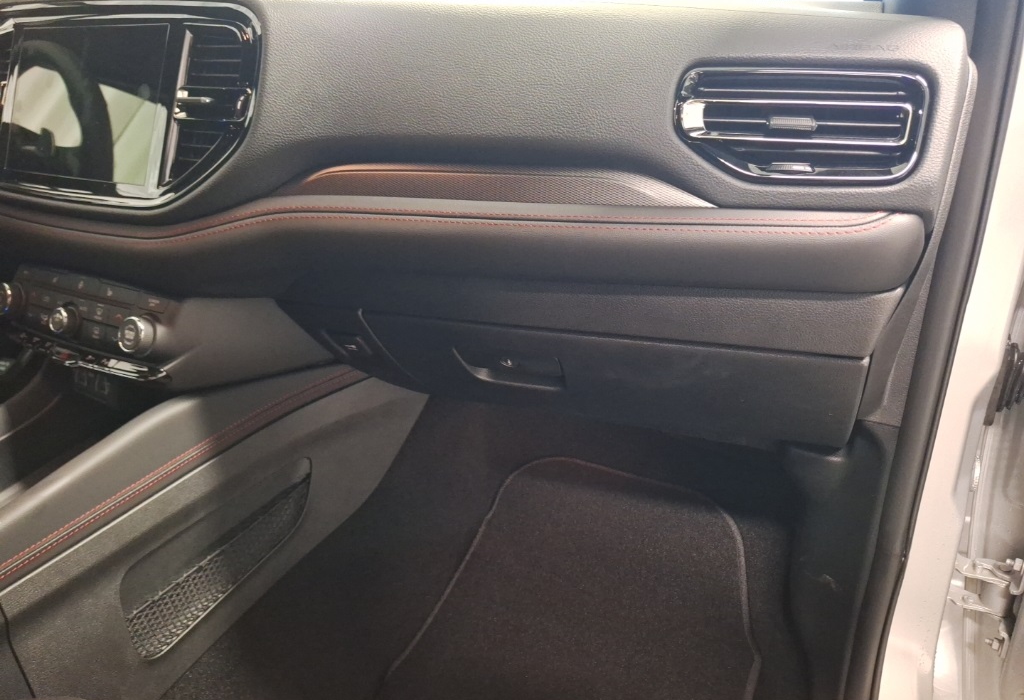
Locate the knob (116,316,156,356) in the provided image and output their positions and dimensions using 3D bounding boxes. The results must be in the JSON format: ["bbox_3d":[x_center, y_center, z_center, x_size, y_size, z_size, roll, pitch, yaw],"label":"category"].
[{"bbox_3d":[-0.310,-0.012,0.562,0.034,0.034,0.014,12,0,26],"label":"knob"}]

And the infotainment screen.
[{"bbox_3d":[-0.386,-0.223,0.618,0.212,0.135,0.014,12,4,26],"label":"infotainment screen"}]

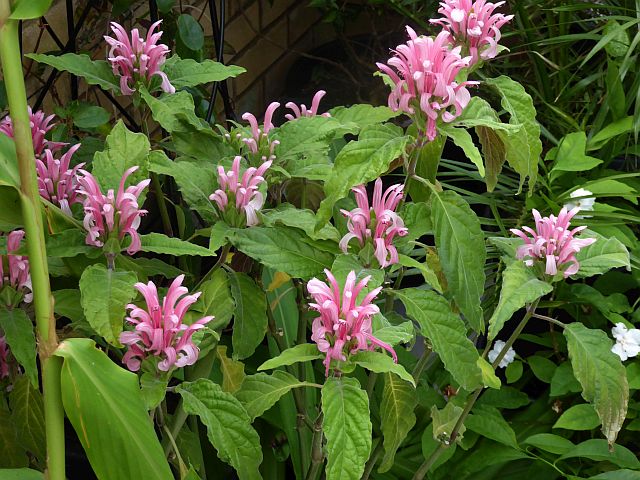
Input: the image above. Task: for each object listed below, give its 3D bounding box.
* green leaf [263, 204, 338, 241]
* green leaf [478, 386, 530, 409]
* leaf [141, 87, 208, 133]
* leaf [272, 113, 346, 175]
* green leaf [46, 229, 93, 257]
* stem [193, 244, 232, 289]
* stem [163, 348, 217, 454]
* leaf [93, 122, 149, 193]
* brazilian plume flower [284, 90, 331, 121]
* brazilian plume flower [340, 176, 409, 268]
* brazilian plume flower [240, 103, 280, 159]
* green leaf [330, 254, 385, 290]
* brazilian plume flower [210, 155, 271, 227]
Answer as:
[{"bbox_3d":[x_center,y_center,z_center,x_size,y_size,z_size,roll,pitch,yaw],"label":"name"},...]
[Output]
[{"bbox_3d":[-0.022,-0.021,1.980,0.090,0.020,0.044,22,35,5],"label":"green leaf"},{"bbox_3d":[0.241,0.206,2.200,0.066,0.012,0.035,4,30,1],"label":"green leaf"},{"bbox_3d":[-0.175,-0.155,2.030,0.080,0.020,0.050,15,38,14],"label":"leaf"},{"bbox_3d":[-0.013,-0.114,1.970,0.085,0.025,0.080,-19,38,-15],"label":"leaf"},{"bbox_3d":[-0.292,0.004,1.970,0.066,0.018,0.045,0,39,0],"label":"green leaf"},{"bbox_3d":[-0.126,0.031,1.970,0.016,0.066,0.018,32,9,6],"label":"stem"},{"bbox_3d":[-0.150,0.185,1.930,0.009,0.137,0.009,26,9,0],"label":"stem"},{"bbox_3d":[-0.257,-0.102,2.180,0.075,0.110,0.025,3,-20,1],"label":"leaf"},{"bbox_3d":[-0.016,-0.162,2.140,0.060,0.055,0.055,0,15,0],"label":"brazilian plume flower"},{"bbox_3d":[0.061,-0.020,1.950,0.082,0.094,0.080,4,14,0],"label":"brazilian plume flower"},{"bbox_3d":[-0.082,-0.148,2.280,0.060,0.078,0.060,0,10,0],"label":"brazilian plume flower"},{"bbox_3d":[0.046,0.045,2.080,0.070,0.025,0.085,-1,41,-6],"label":"green leaf"},{"bbox_3d":[-0.104,-0.065,2.200,0.080,0.095,0.080,0,10,0],"label":"brazilian plume flower"}]

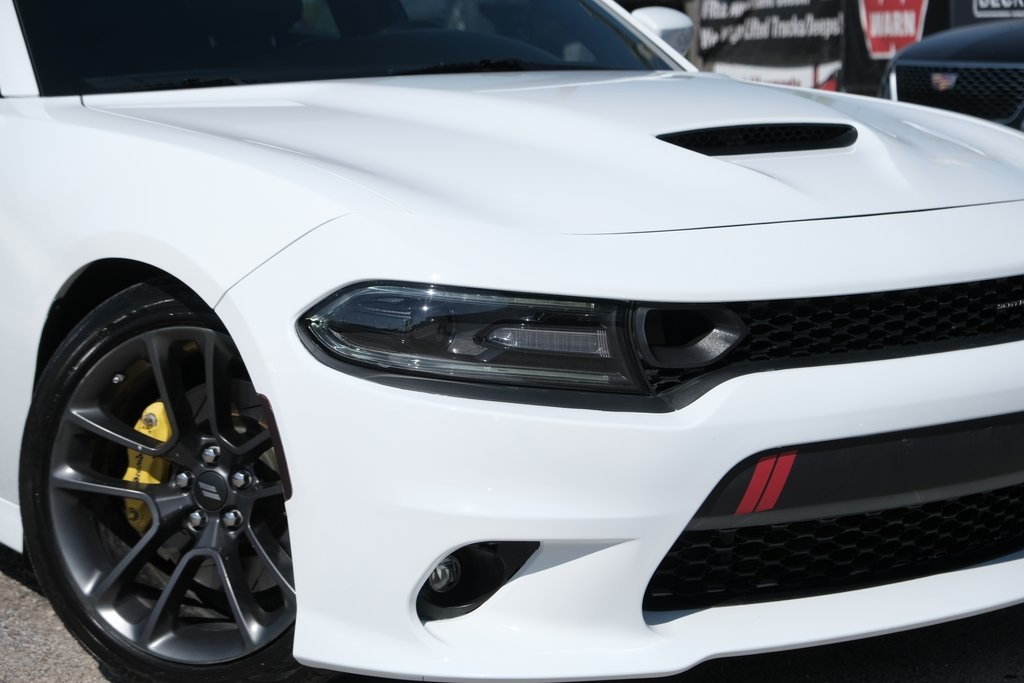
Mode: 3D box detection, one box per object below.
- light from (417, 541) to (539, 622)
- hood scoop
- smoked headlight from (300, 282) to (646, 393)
[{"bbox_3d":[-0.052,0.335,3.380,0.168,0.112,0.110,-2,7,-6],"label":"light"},{"bbox_3d":[0.412,-0.340,3.937,0.435,0.052,0.075,-6,8,-36],"label":"hood scoop"},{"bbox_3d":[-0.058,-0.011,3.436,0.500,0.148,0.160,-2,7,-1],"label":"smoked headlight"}]

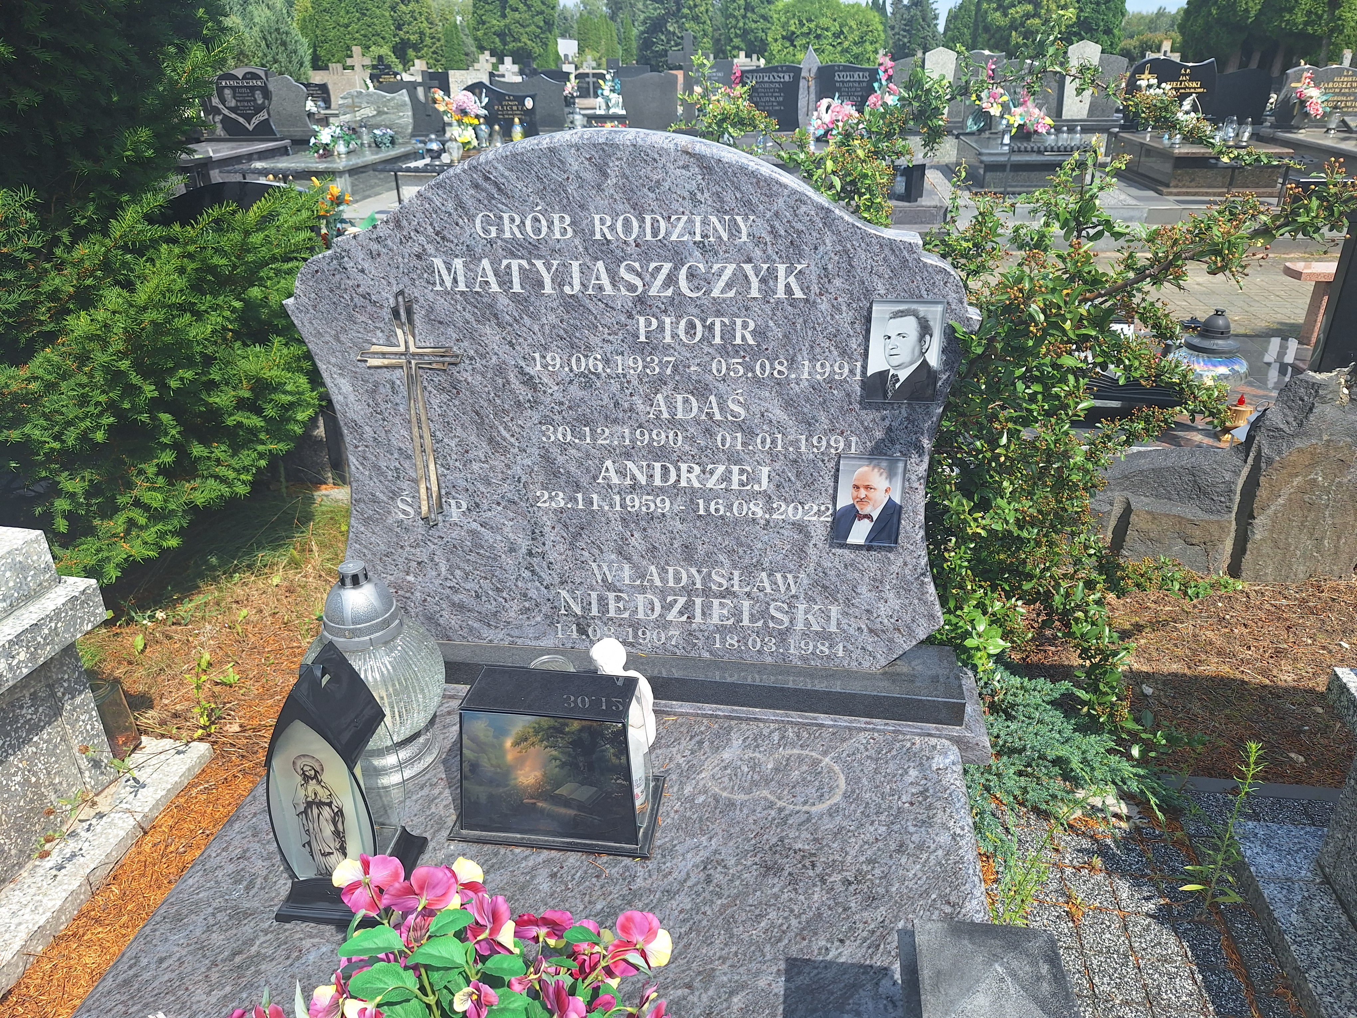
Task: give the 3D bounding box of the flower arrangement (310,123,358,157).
[{"bbox_3d":[-3.543,-3.858,9.360,0.475,0.306,0.320,3,28,8],"label":"flower arrangement"}]

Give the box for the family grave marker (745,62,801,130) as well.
[{"bbox_3d":[1.089,-4.769,10.464,0.709,0.703,0.080,3,28,8],"label":"family grave marker"}]

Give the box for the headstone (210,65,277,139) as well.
[{"bbox_3d":[-5.371,-4.950,10.989,0.930,0.770,0.100,3,27,8],"label":"headstone"}]

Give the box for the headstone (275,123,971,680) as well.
[{"bbox_3d":[-0.086,-0.140,1.411,1.030,0.835,0.065,3,25,8],"label":"headstone"}]

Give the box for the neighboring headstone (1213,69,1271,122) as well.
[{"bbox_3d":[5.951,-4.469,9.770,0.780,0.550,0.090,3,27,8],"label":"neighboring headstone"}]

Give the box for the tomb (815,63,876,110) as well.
[{"bbox_3d":[1.925,-4.694,10.282,0.688,0.693,0.080,3,28,8],"label":"tomb"}]

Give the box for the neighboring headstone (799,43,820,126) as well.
[{"bbox_3d":[1.514,-4.864,10.420,0.256,0.884,0.090,3,28,8],"label":"neighboring headstone"}]

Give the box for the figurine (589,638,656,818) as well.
[{"bbox_3d":[-0.084,0.289,1.400,0.100,0.210,0.100,-18,32,-28],"label":"figurine"}]

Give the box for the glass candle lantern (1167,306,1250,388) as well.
[{"bbox_3d":[1.599,-0.488,2.722,0.220,0.233,0.220,3,28,8],"label":"glass candle lantern"}]

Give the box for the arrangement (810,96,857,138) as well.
[{"bbox_3d":[1.665,-4.154,9.550,0.502,0.417,0.330,3,28,8],"label":"arrangement"}]

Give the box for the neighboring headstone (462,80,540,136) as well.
[{"bbox_3d":[-2.023,-4.583,10.339,0.892,0.580,0.080,3,28,8],"label":"neighboring headstone"}]

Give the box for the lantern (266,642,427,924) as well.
[{"bbox_3d":[-0.443,0.351,1.147,0.155,0.350,0.145,2,28,5],"label":"lantern"}]

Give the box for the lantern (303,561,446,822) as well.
[{"bbox_3d":[-0.469,0.240,1.382,0.213,0.360,0.213,3,27,8],"label":"lantern"}]

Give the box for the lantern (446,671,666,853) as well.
[{"bbox_3d":[-0.176,0.349,1.291,0.290,0.210,0.155,3,28,8],"label":"lantern"}]

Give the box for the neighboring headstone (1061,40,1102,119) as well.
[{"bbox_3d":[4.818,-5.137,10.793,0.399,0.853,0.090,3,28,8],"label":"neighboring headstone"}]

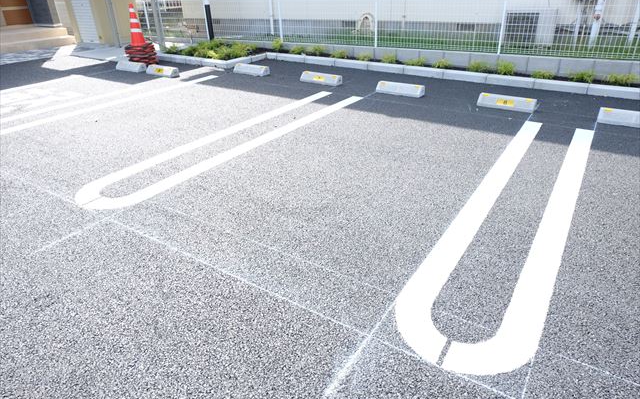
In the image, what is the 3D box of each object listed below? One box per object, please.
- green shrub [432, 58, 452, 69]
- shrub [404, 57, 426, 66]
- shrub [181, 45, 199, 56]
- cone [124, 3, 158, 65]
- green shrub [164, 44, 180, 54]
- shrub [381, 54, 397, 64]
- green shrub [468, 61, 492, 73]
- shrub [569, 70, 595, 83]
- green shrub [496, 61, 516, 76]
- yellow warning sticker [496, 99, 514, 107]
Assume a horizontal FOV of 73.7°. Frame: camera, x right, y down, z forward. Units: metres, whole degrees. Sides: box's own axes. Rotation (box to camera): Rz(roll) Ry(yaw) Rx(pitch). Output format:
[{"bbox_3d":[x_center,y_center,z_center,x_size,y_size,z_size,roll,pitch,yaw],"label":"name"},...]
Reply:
[{"bbox_3d":[1.845,-2.052,6.465,0.280,0.170,0.250,16,32,30],"label":"green shrub"},{"bbox_3d":[1.488,-2.161,6.700,0.350,0.160,0.280,16,32,30],"label":"shrub"},{"bbox_3d":[-2.429,-2.767,7.979,0.330,0.220,0.320,16,32,30],"label":"shrub"},{"bbox_3d":[-3.289,-2.977,7.678,0.400,1.010,0.400,16,32,30],"label":"cone"},{"bbox_3d":[-2.869,-2.911,8.297,0.290,0.200,0.280,16,32,30],"label":"green shrub"},{"bbox_3d":[1.115,-2.283,6.940,0.260,0.170,0.240,-1,28,1],"label":"shrub"},{"bbox_3d":[2.310,-1.913,6.165,0.310,0.180,0.270,16,32,30],"label":"green shrub"},{"bbox_3d":[3.358,-1.578,5.482,0.300,0.175,0.270,16,32,30],"label":"shrub"},{"bbox_3d":[2.602,-1.826,5.953,0.260,0.210,0.250,16,32,30],"label":"green shrub"},{"bbox_3d":[2.056,-1.071,4.729,0.174,0.068,0.005,16,0,30],"label":"yellow warning sticker"}]

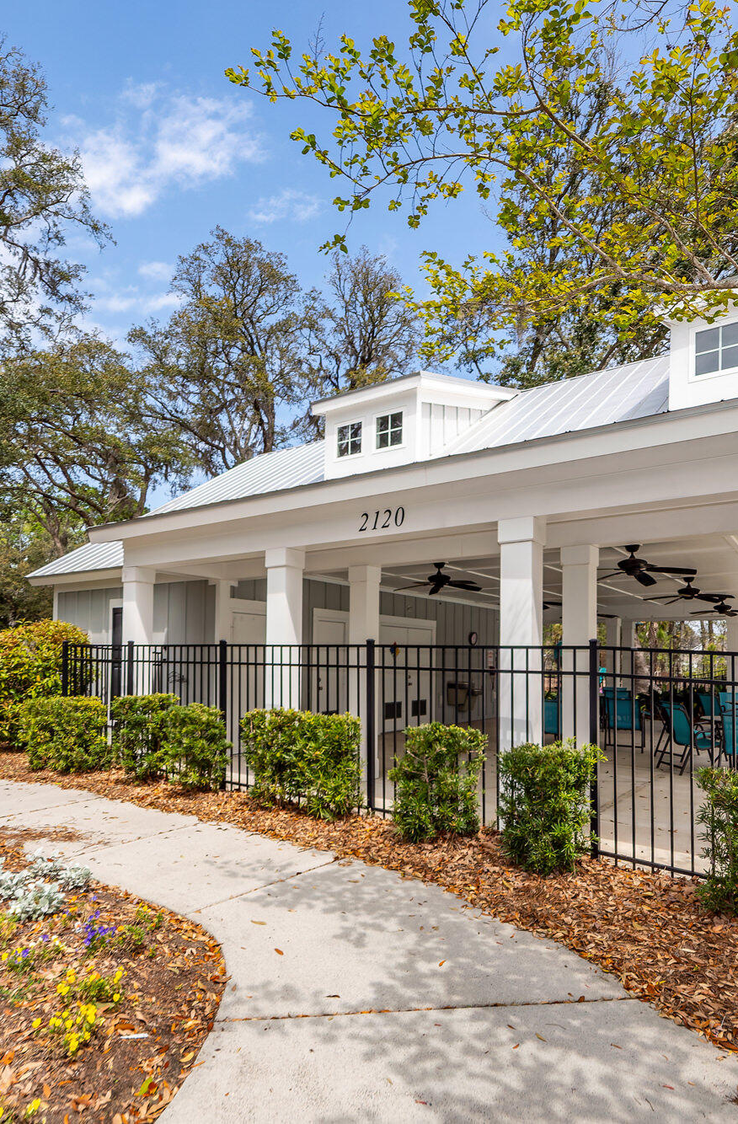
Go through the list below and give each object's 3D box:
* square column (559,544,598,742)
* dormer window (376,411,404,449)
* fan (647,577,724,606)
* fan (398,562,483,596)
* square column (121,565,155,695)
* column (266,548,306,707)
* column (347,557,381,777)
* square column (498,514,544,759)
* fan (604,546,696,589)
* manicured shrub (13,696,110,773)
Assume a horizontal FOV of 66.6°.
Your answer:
[{"bbox_3d":[2.238,1.248,5.950,0.310,2.750,0.310,-3,-5,38],"label":"square column"},{"bbox_3d":[0.322,-2.015,8.600,0.480,0.580,0.090,-3,-5,38],"label":"dormer window"},{"bbox_3d":[5.408,0.467,9.479,1.520,0.380,1.520,-1,-2,37],"label":"fan"},{"bbox_3d":[1.065,0.209,8.500,1.380,0.370,1.380,-3,-5,38],"label":"fan"},{"bbox_3d":[-3.146,1.455,7.657,0.326,2.728,0.326,-1,-2,37],"label":"square column"},{"bbox_3d":[-0.921,1.237,6.218,0.326,2.728,0.326,-1,-2,37],"label":"column"},{"bbox_3d":[-0.052,1.483,7.400,0.310,2.780,0.310,-3,-5,38],"label":"column"},{"bbox_3d":[1.304,1.019,4.778,0.326,2.728,0.326,-1,-2,37],"label":"square column"},{"bbox_3d":[3.352,0.025,7.100,1.380,0.380,1.380,-3,-5,38],"label":"fan"},{"bbox_3d":[-3.912,2.170,7.150,1.000,0.830,0.750,-3,-5,38],"label":"manicured shrub"}]

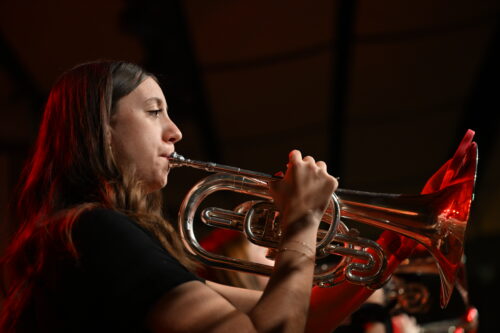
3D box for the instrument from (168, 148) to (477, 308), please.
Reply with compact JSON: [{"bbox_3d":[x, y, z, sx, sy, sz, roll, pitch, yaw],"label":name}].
[{"bbox_3d":[0.095,0.050,1.560,0.482,0.268,0.265,10,-9,7],"label":"instrument"}]

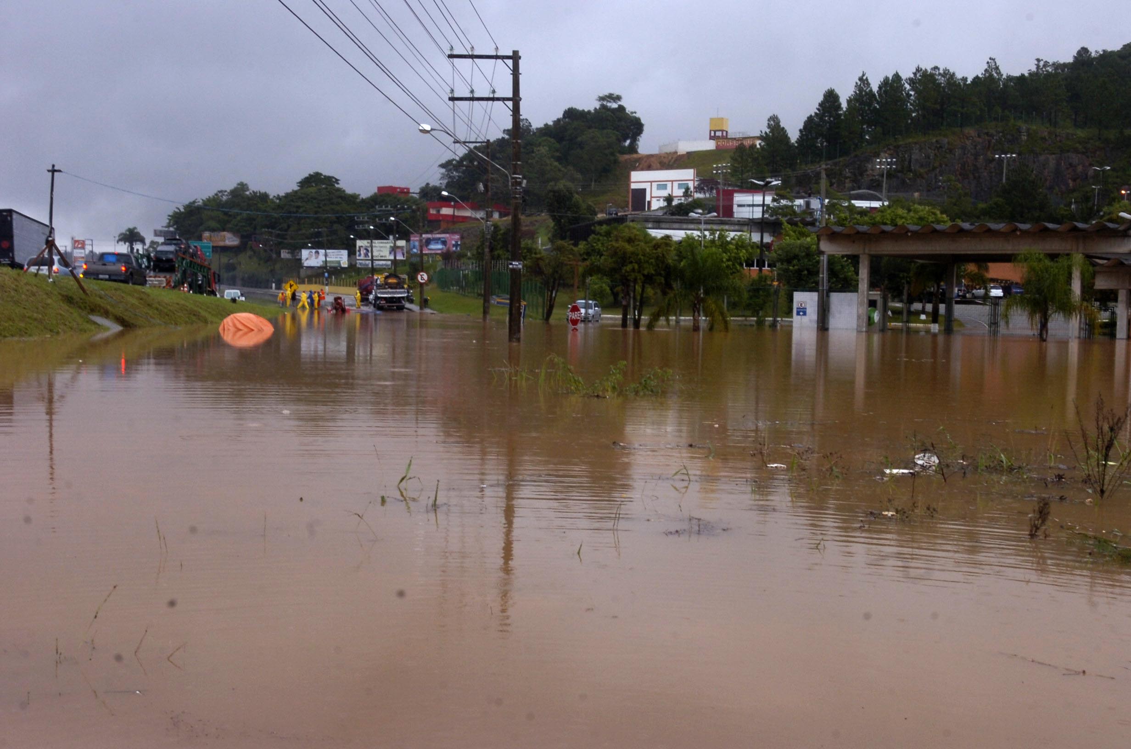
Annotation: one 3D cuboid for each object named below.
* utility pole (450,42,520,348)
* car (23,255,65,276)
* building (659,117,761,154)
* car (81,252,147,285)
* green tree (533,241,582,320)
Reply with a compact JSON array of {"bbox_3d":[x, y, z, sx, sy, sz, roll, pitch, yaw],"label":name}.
[{"bbox_3d":[-2.306,-4.909,41.513,2.100,8.800,0.400,1,3,-6],"label":"utility pole"},{"bbox_3d":[-24.800,-4.900,69.500,1.680,1.500,4.100,2,1,-7],"label":"car"},{"bbox_3d":[40.574,-66.963,405.000,27.000,10.000,13.000,3,4,24],"label":"building"},{"bbox_3d":[-20.100,-4.570,64.400,1.790,1.730,5.150,2,1,-7],"label":"car"},{"bbox_3d":[-0.542,-5.718,88.500,3.100,5.100,3.000,1,3,0],"label":"green tree"}]

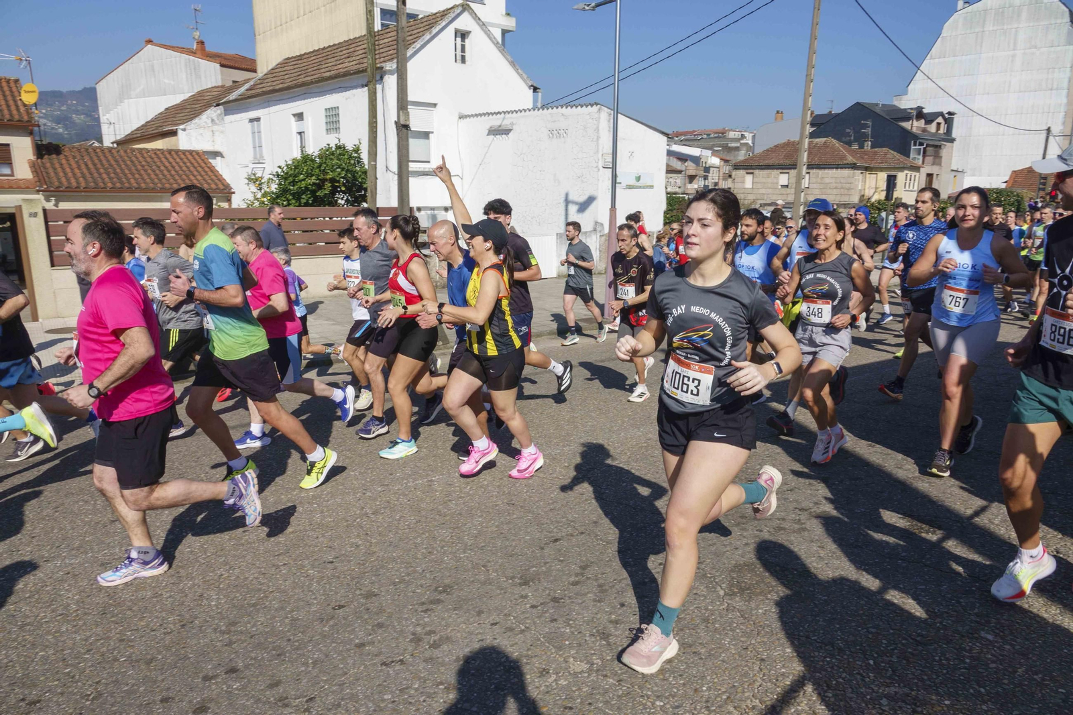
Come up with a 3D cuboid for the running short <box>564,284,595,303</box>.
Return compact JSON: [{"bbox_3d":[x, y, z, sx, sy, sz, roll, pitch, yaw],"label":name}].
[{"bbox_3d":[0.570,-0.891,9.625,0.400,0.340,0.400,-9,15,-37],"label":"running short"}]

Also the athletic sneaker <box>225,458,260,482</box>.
[{"bbox_3d":[-1.854,0.753,4.375,0.300,0.130,0.110,-24,23,-27],"label":"athletic sneaker"}]

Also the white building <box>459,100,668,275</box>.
[{"bbox_3d":[0.697,-5.081,21.338,5.300,4.170,3.140,12,17,42],"label":"white building"}]

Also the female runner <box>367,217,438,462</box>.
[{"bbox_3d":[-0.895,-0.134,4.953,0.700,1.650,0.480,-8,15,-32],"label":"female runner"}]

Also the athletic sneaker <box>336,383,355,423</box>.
[{"bbox_3d":[-1.461,0.359,5.477,0.125,0.290,0.105,9,6,-36],"label":"athletic sneaker"}]

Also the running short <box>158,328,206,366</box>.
[{"bbox_3d":[-2.721,-0.103,5.519,0.420,0.370,0.380,-3,12,-12],"label":"running short"}]

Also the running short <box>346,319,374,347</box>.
[{"bbox_3d":[-1.543,-0.239,6.375,0.360,0.370,0.370,-8,15,-32],"label":"running short"}]

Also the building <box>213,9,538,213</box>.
[{"bbox_3d":[-5.802,-7.557,25.236,10.824,7.332,6.348,12,17,42],"label":"building"}]

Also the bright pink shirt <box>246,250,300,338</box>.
[{"bbox_3d":[-1.884,-0.452,5.077,0.430,0.660,0.500,-9,14,-13],"label":"bright pink shirt"}]

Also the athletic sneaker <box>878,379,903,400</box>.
[{"bbox_3d":[2.942,0.271,5.940,0.285,0.125,0.105,18,-1,-40],"label":"athletic sneaker"}]

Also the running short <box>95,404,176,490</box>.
[{"bbox_3d":[-1.740,0.342,3.103,0.330,0.410,0.390,-8,15,-32],"label":"running short"}]

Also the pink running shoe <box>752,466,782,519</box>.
[{"bbox_3d":[0.915,0.531,2.832,0.100,0.260,0.115,23,17,38],"label":"pink running shoe"}]

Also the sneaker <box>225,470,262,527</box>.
[{"bbox_3d":[-1.303,0.628,3.188,0.125,0.285,0.105,-5,14,-30],"label":"sneaker"}]

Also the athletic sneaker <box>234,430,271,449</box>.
[{"bbox_3d":[-2.131,0.611,5.323,0.280,0.125,0.105,-2,12,-10],"label":"athletic sneaker"}]

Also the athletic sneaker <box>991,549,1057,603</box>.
[{"bbox_3d":[1.901,0.856,2.788,0.285,0.135,0.105,-18,20,-24],"label":"athletic sneaker"}]

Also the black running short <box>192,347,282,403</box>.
[{"bbox_3d":[-1.738,0.058,4.146,0.440,0.390,0.400,-8,15,-32],"label":"black running short"}]

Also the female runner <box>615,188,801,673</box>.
[{"bbox_3d":[0.596,0.244,2.505,0.820,1.630,0.560,-11,16,-43],"label":"female runner"}]

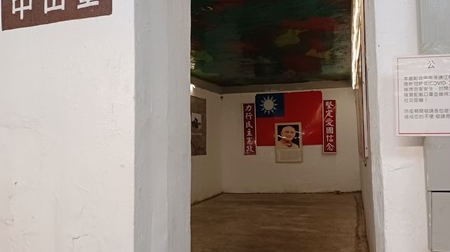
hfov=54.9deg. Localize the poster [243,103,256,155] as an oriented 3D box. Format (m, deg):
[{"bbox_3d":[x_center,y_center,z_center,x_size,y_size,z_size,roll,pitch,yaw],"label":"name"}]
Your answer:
[{"bbox_3d":[0.594,0.081,10.413,0.287,1.242,0.030,-2,-3,15],"label":"poster"}]

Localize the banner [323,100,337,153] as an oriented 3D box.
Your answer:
[{"bbox_3d":[2.405,0.023,9.928,0.275,1.223,0.030,-2,-3,15],"label":"banner"}]

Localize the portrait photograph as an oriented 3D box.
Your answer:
[{"bbox_3d":[1.498,0.400,10.143,0.621,0.930,0.030,-2,-3,15],"label":"portrait photograph"}]

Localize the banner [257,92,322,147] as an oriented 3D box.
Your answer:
[{"bbox_3d":[1.503,-0.157,10.196,1.534,1.239,0.020,-2,-3,15],"label":"banner"}]

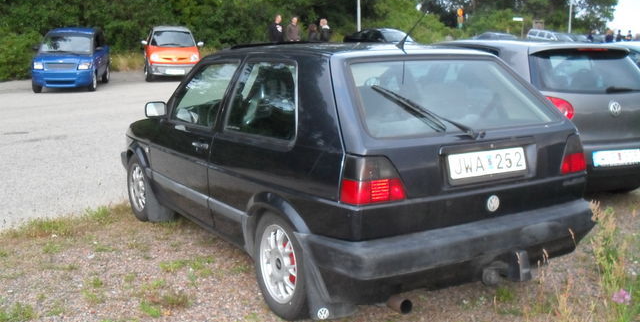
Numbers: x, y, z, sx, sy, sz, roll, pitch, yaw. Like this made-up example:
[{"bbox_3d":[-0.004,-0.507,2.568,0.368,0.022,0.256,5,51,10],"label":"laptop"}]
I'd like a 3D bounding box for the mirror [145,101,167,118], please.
[{"bbox_3d":[-1.149,-0.357,4.489,0.170,0.115,0.090,-6,10,-31],"label":"mirror"}]

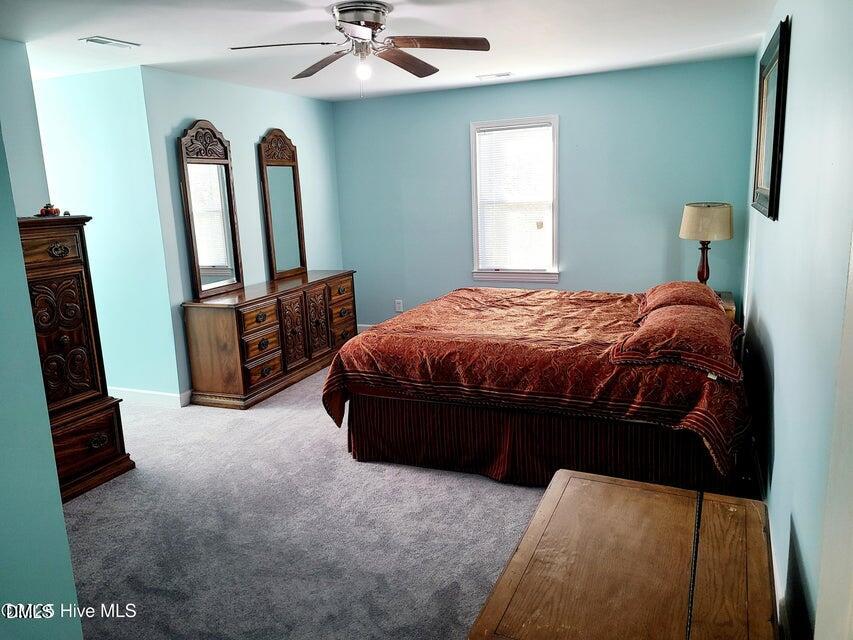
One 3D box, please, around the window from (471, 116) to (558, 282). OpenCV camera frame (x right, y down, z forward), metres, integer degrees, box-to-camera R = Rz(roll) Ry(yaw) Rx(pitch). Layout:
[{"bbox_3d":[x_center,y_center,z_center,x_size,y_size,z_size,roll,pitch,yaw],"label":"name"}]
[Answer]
[{"bbox_3d":[0.833,-1.109,6.096,0.870,1.530,0.100,3,13,23],"label":"window"}]

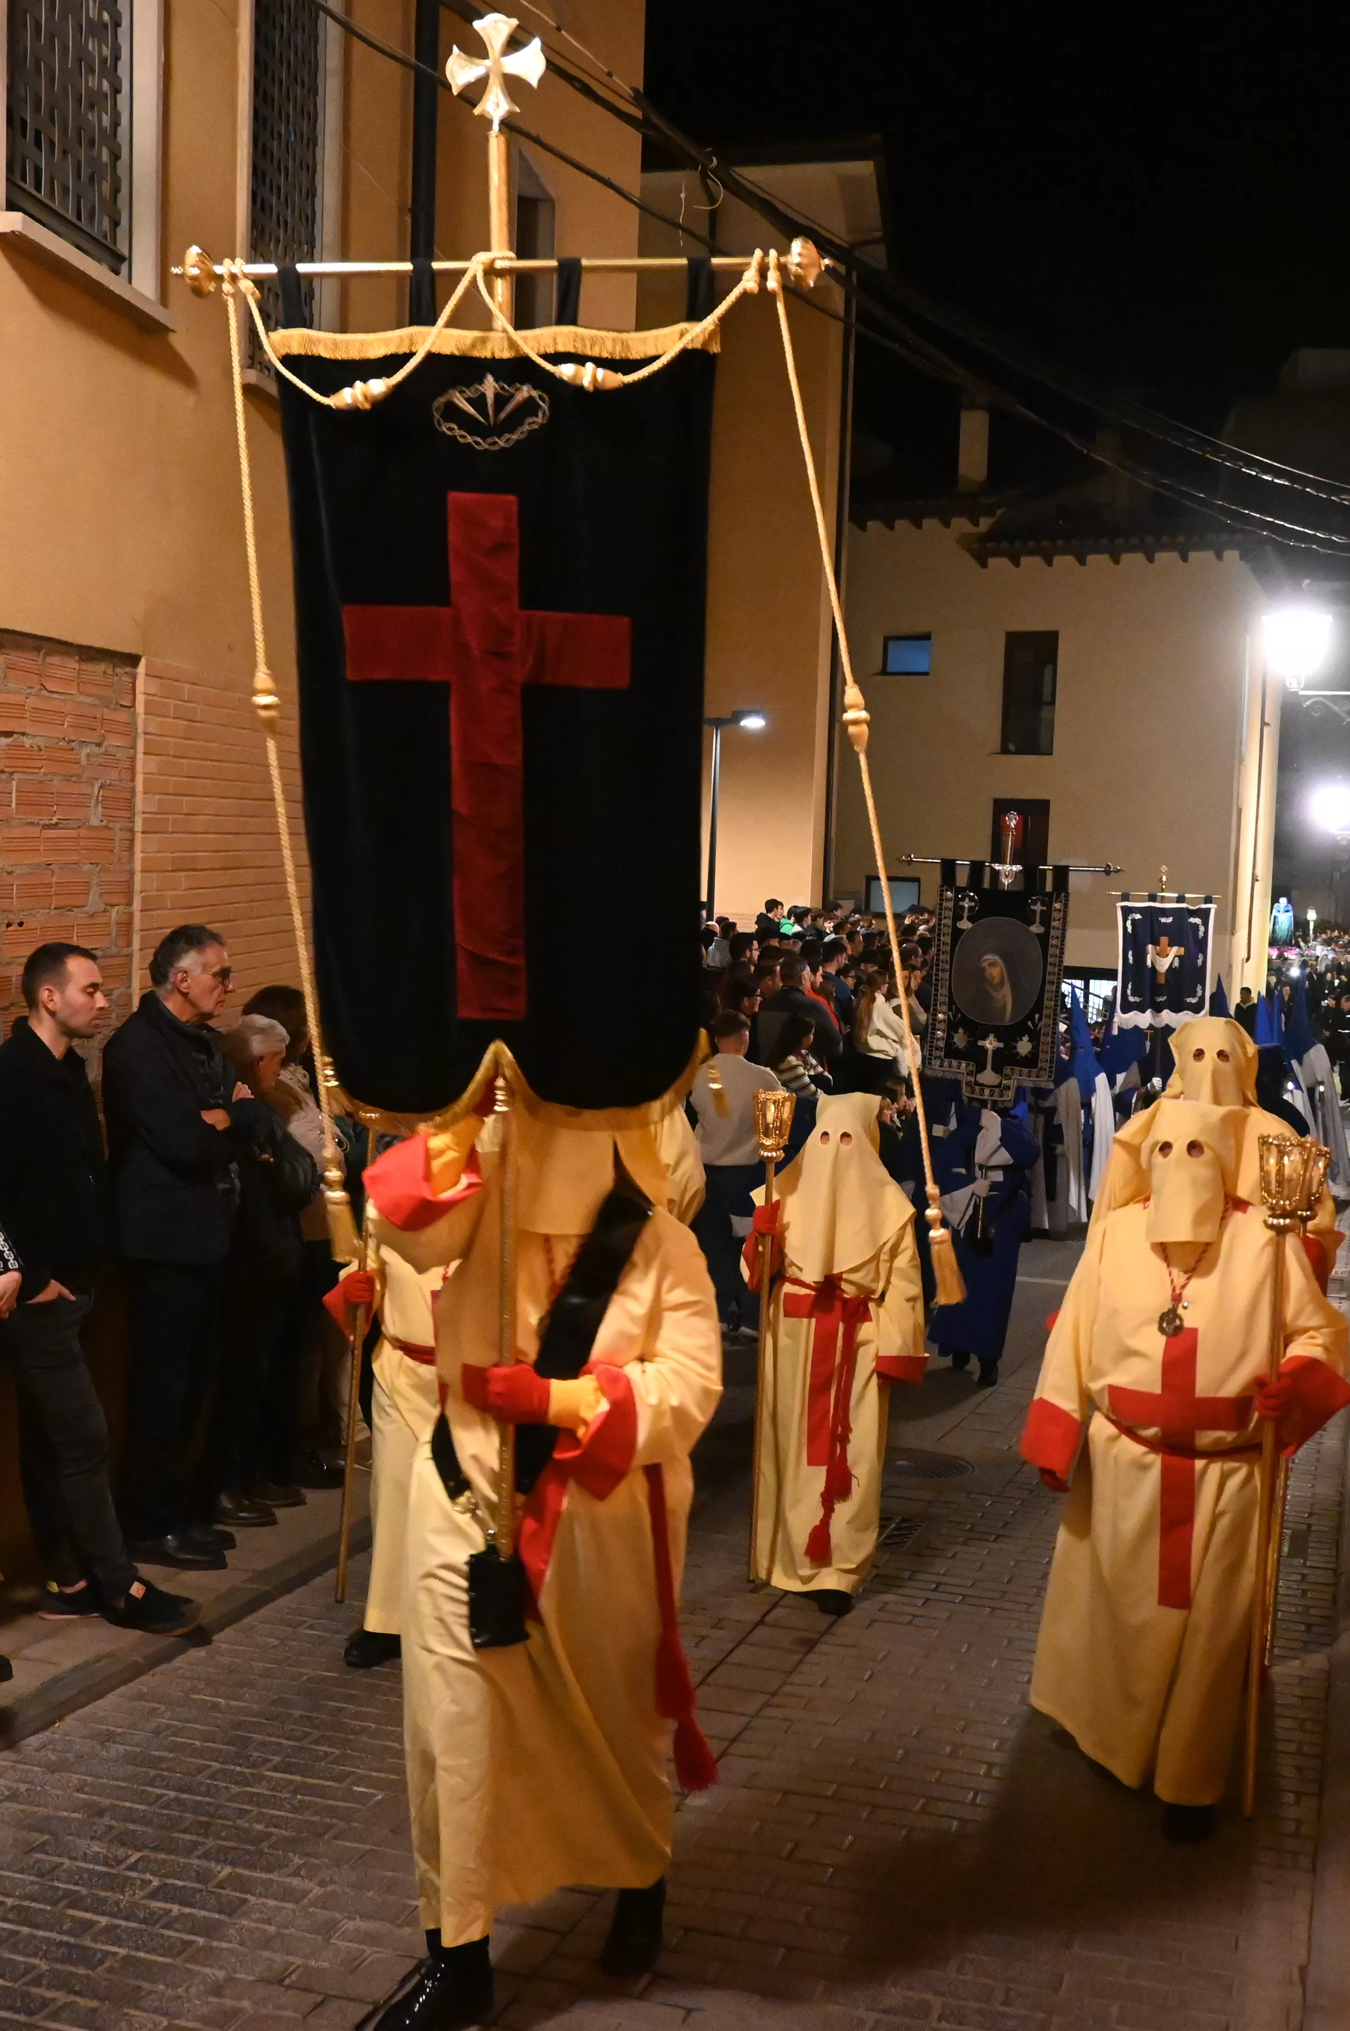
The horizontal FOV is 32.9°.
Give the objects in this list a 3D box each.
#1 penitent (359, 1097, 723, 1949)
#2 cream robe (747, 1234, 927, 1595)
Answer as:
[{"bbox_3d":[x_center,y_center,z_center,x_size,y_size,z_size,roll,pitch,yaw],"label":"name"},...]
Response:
[{"bbox_3d":[-0.225,0.899,4.030,0.590,1.700,0.580,3,5,14],"label":"penitent"},{"bbox_3d":[0.499,1.173,7.100,0.510,1.180,0.400,3,5,14],"label":"cream robe"}]

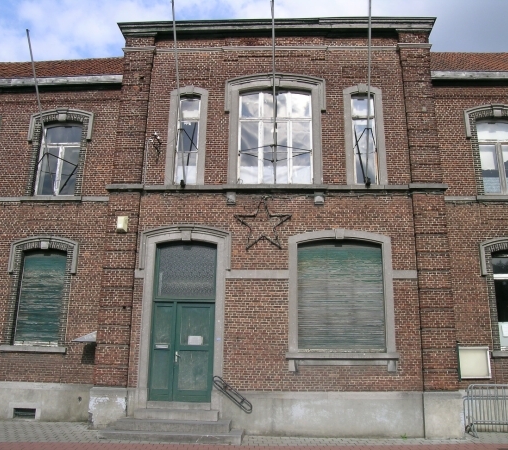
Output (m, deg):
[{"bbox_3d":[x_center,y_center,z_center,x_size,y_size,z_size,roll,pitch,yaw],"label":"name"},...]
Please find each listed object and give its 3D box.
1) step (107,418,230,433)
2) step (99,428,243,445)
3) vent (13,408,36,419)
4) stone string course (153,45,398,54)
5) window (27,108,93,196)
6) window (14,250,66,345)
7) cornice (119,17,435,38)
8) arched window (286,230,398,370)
[{"bbox_3d":[-1.707,4.268,10.373,2.450,0.162,0.700,0,-14,3],"label":"step"},{"bbox_3d":[-1.658,4.416,10.161,2.890,0.156,0.865,0,-15,3],"label":"step"},{"bbox_3d":[-5.436,4.477,11.536,0.560,0.240,0.100,0,-15,3],"label":"vent"},{"bbox_3d":[0.534,-4.638,12.833,6.490,0.160,0.160,0,-15,3],"label":"stone string course"},{"bbox_3d":[-5.249,-1.991,13.253,1.810,2.570,0.270,0,-14,3],"label":"window"},{"bbox_3d":[-5.409,1.836,12.386,1.160,2.420,0.130,0,-14,3],"label":"window"},{"bbox_3d":[0.571,-5.182,12.963,8.350,0.400,0.380,0,-15,3],"label":"cornice"},{"bbox_3d":[1.995,1.690,11.187,2.490,3.180,0.350,0,-15,3],"label":"arched window"}]

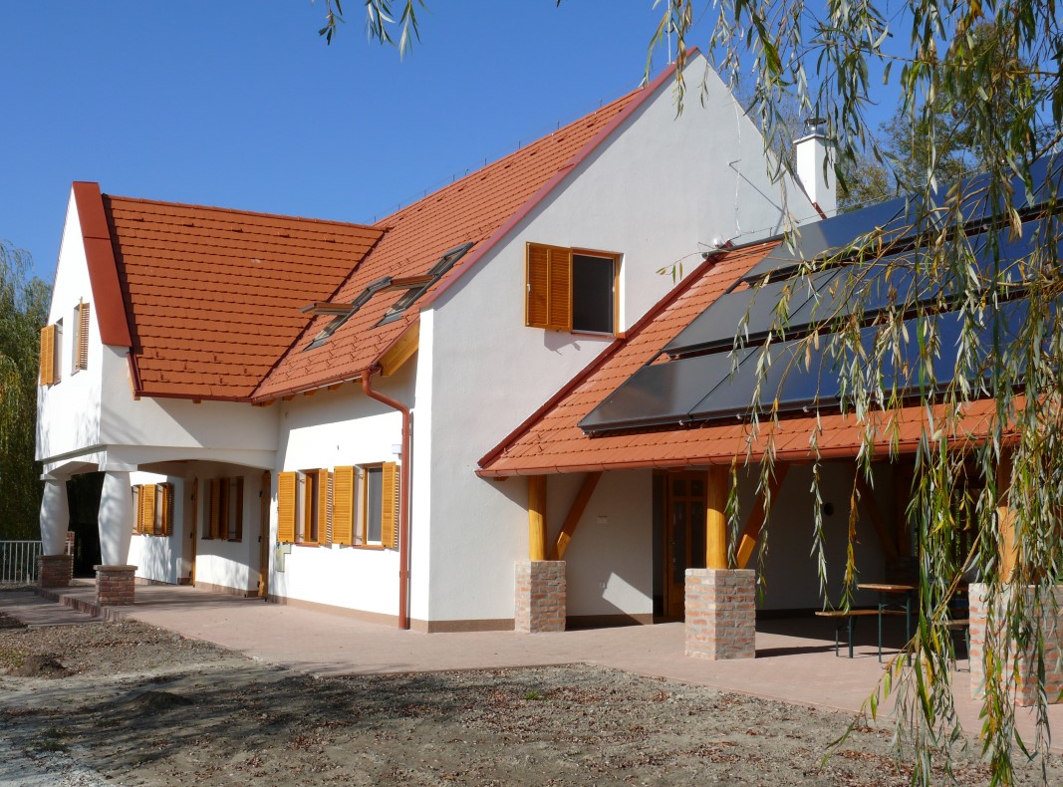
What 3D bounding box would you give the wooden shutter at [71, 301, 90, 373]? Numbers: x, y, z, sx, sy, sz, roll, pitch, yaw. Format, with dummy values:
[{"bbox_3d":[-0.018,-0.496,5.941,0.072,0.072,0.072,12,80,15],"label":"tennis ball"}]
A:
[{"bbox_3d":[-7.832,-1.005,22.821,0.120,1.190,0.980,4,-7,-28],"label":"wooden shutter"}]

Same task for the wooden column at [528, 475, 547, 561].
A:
[{"bbox_3d":[0.093,1.588,17.217,0.227,1.175,0.227,0,-6,0],"label":"wooden column"}]

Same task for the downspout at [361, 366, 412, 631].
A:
[{"bbox_3d":[-1.866,1.341,17.098,0.620,3.392,0.100,4,-7,-28],"label":"downspout"}]

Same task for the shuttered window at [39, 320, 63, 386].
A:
[{"bbox_3d":[-9.220,-0.745,25.359,0.200,1.200,1.430,4,-7,-28],"label":"shuttered window"}]

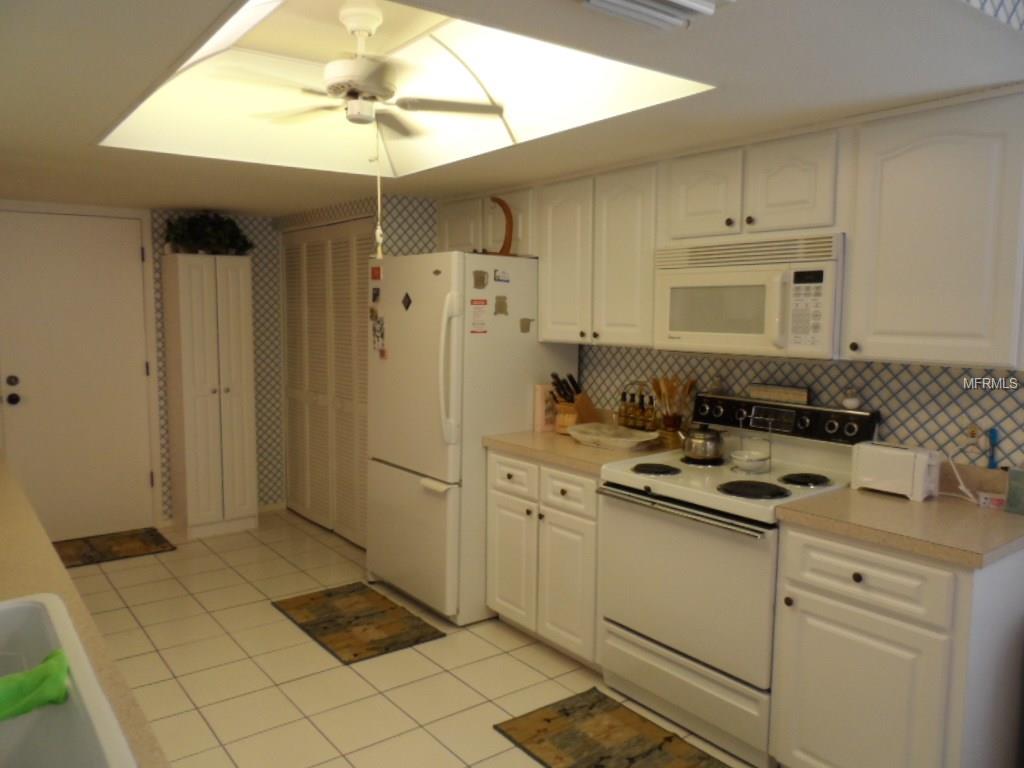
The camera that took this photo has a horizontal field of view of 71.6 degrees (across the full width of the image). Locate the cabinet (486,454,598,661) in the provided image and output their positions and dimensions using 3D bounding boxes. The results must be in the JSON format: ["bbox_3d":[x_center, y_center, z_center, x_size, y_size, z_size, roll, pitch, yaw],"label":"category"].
[{"bbox_3d":[0.353,0.747,3.376,0.619,0.855,0.762,-4,7,-39],"label":"cabinet"}]

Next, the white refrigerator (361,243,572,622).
[{"bbox_3d":[-0.253,0.238,3.901,0.790,1.803,0.831,-4,7,-39],"label":"white refrigerator"}]

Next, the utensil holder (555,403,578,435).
[{"bbox_3d":[0.293,0.175,3.643,0.090,0.150,0.095,-4,7,-39],"label":"utensil holder"}]

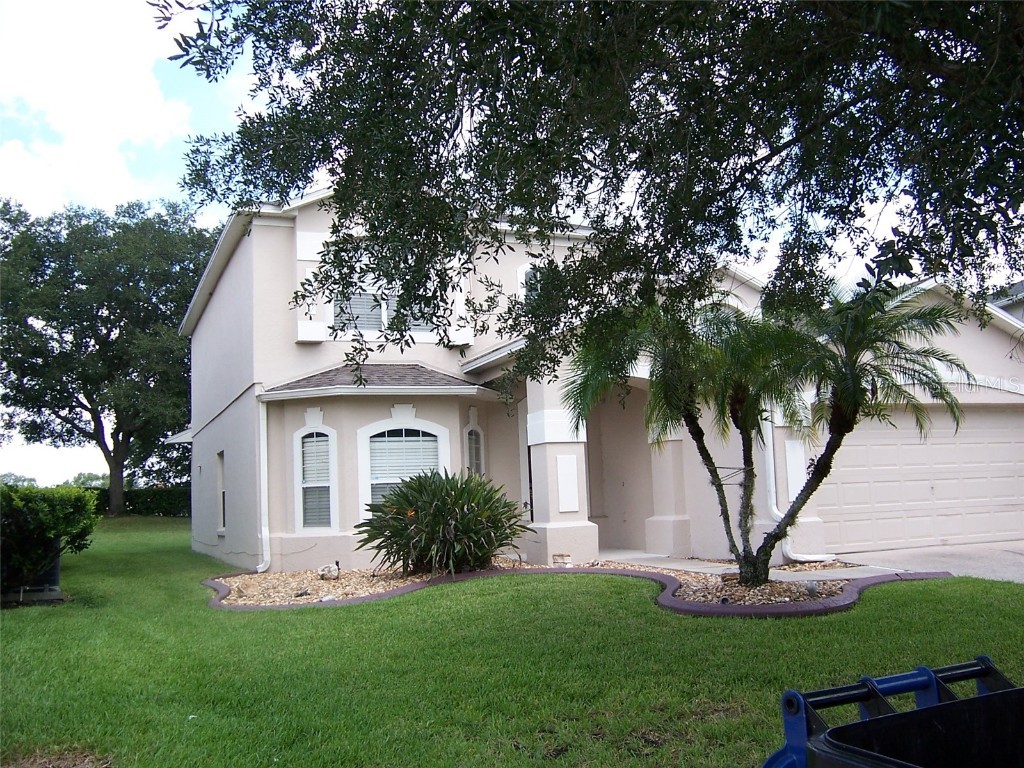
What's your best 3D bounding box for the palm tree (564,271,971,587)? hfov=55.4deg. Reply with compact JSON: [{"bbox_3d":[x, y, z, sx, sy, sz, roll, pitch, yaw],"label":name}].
[{"bbox_3d":[2.884,0.541,11.354,4.470,3.540,3.100,-4,-7,14],"label":"palm tree"}]

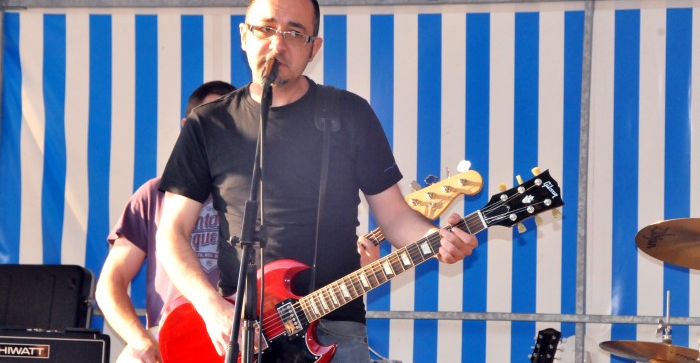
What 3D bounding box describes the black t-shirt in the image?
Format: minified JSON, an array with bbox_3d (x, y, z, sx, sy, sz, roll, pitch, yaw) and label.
[{"bbox_3d":[-0.155,0.045,6.920,0.545,0.560,0.310,-1,-1,4],"label":"black t-shirt"}]

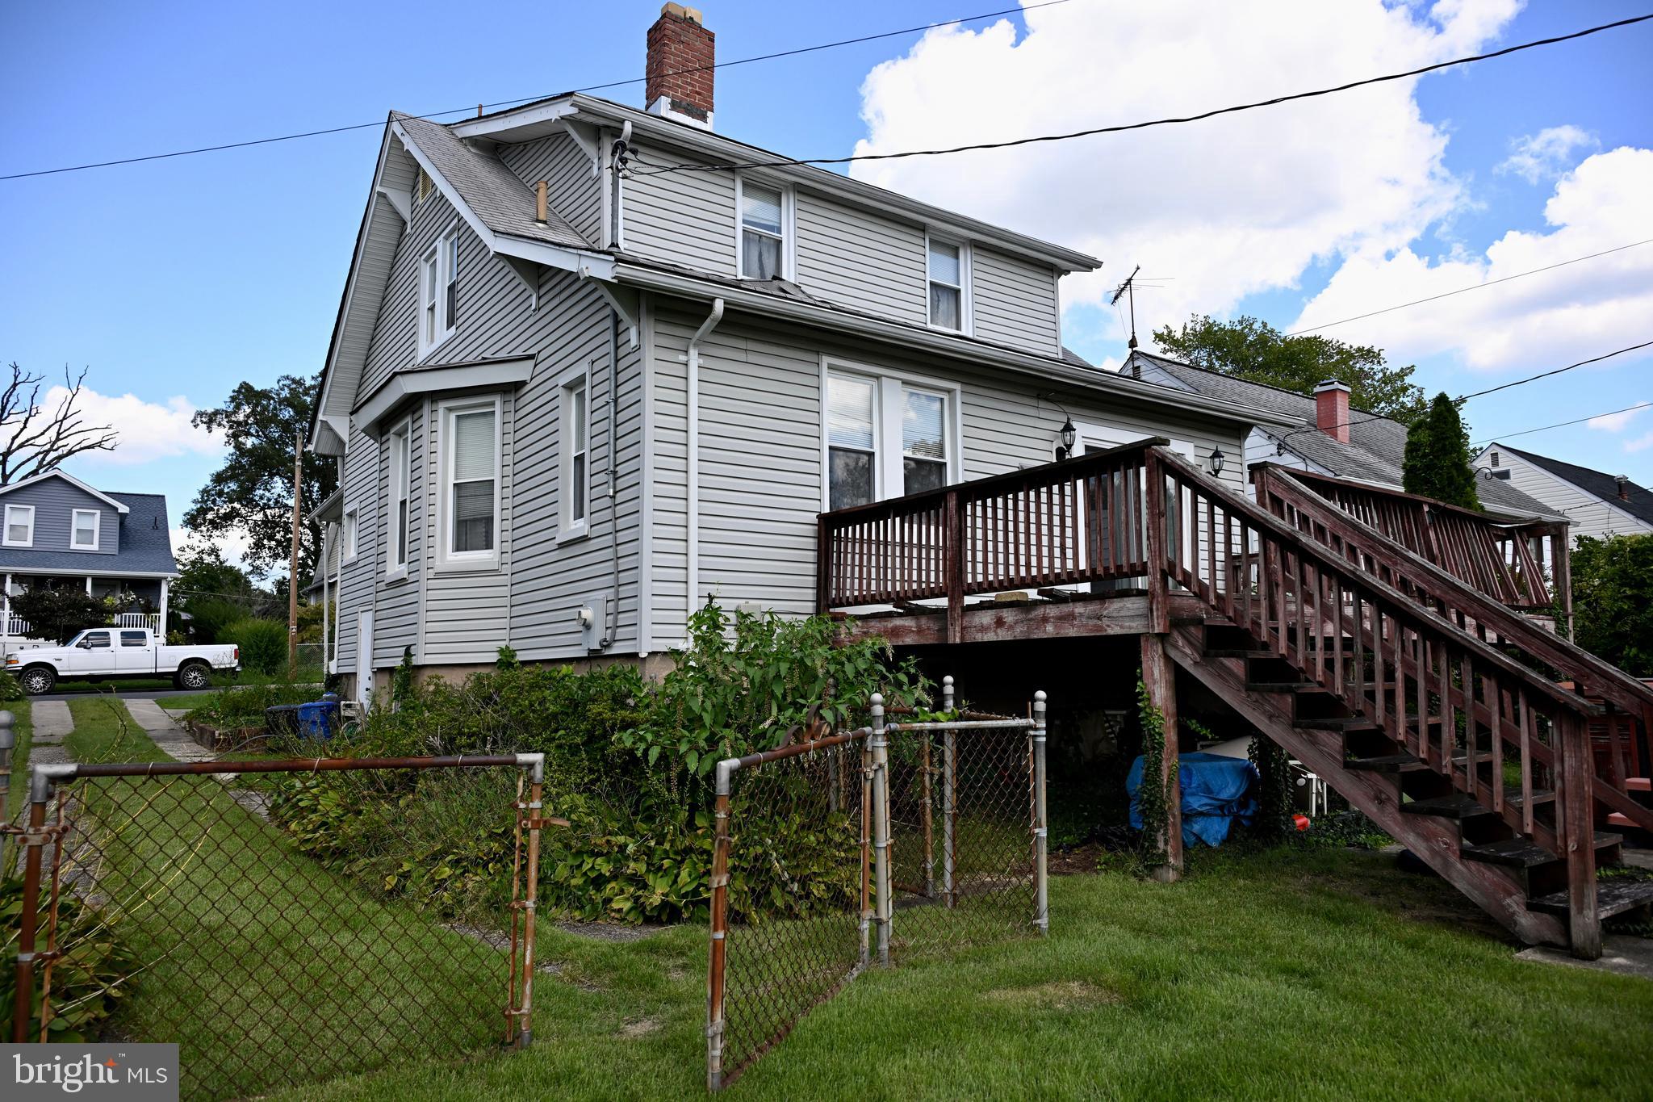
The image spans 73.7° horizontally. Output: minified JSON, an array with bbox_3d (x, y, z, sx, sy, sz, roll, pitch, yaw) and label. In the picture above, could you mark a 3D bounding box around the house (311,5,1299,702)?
[{"bbox_3d":[-1.777,-1.479,16.337,9.350,8.850,13.200,4,-9,-35],"label":"house"}]

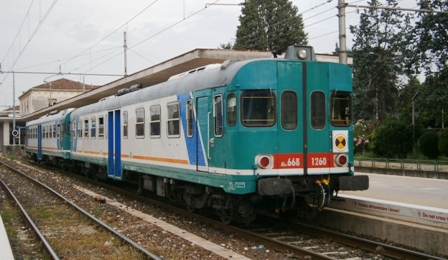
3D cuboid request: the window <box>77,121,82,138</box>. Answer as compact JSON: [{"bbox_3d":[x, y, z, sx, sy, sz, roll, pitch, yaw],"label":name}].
[{"bbox_3d":[-6.571,-0.064,27.826,0.060,0.860,1.000,0,-1,-24],"label":"window"}]

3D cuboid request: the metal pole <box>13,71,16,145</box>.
[{"bbox_3d":[-24.108,-2.158,70.000,0.230,9.400,0.230,0,-1,-24],"label":"metal pole"}]

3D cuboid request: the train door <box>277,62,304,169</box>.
[{"bbox_3d":[1.314,-0.249,12.157,0.600,2.200,0.070,0,-1,-24],"label":"train door"}]

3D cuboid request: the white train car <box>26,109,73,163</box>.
[{"bbox_3d":[-10.852,0.826,40.863,2.880,3.600,22.000,0,-1,-24],"label":"white train car"}]

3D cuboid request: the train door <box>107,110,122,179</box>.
[{"bbox_3d":[-3.863,0.518,21.499,0.090,2.300,1.700,0,-1,-24],"label":"train door"}]

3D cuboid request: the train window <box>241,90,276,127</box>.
[{"bbox_3d":[0.694,-0.407,11.963,0.740,0.740,0.060,0,-1,-10],"label":"train window"}]

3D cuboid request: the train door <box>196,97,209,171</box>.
[{"bbox_3d":[-0.466,0.098,13.591,0.070,1.720,0.730,0,-1,-24],"label":"train door"}]

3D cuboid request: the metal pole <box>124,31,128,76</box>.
[{"bbox_3d":[-6.768,-2.390,42.153,0.220,8.860,0.220,0,-1,-24],"label":"metal pole"}]

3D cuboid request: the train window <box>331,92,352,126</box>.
[{"bbox_3d":[2.461,-0.429,12.743,0.720,0.770,0.060,0,-1,-38],"label":"train window"}]

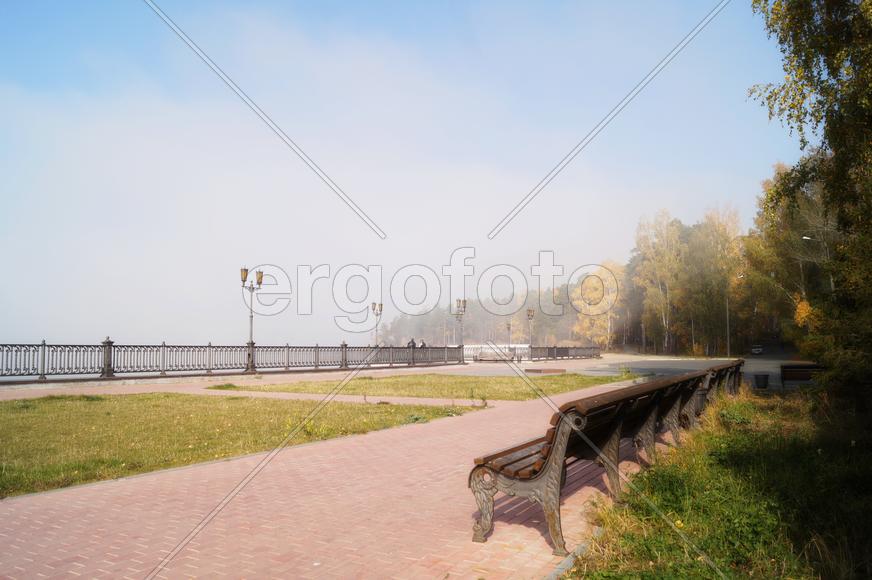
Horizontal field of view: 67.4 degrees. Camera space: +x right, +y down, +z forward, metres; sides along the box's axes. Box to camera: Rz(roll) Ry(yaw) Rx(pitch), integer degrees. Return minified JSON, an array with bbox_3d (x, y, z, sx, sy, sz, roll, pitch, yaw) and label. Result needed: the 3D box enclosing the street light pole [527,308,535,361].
[{"bbox_3d":[9.105,4.282,62.724,0.450,4.981,1.150,-3,-6,30],"label":"street light pole"}]

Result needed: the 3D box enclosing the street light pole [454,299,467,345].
[{"bbox_3d":[1.964,3.030,48.431,0.450,4.720,1.220,-3,-6,32],"label":"street light pole"}]

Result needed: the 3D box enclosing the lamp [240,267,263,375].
[{"bbox_3d":[-8.128,1.272,28.793,0.450,4.720,1.220,-3,-6,32],"label":"lamp"}]

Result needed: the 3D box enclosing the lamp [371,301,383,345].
[{"bbox_3d":[-4.665,3.349,51.993,0.450,4.720,1.220,-3,-6,32],"label":"lamp"}]

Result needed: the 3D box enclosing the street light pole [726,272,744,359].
[{"bbox_3d":[34.338,2.832,75.037,1.800,9.842,0.320,-3,-6,30],"label":"street light pole"}]

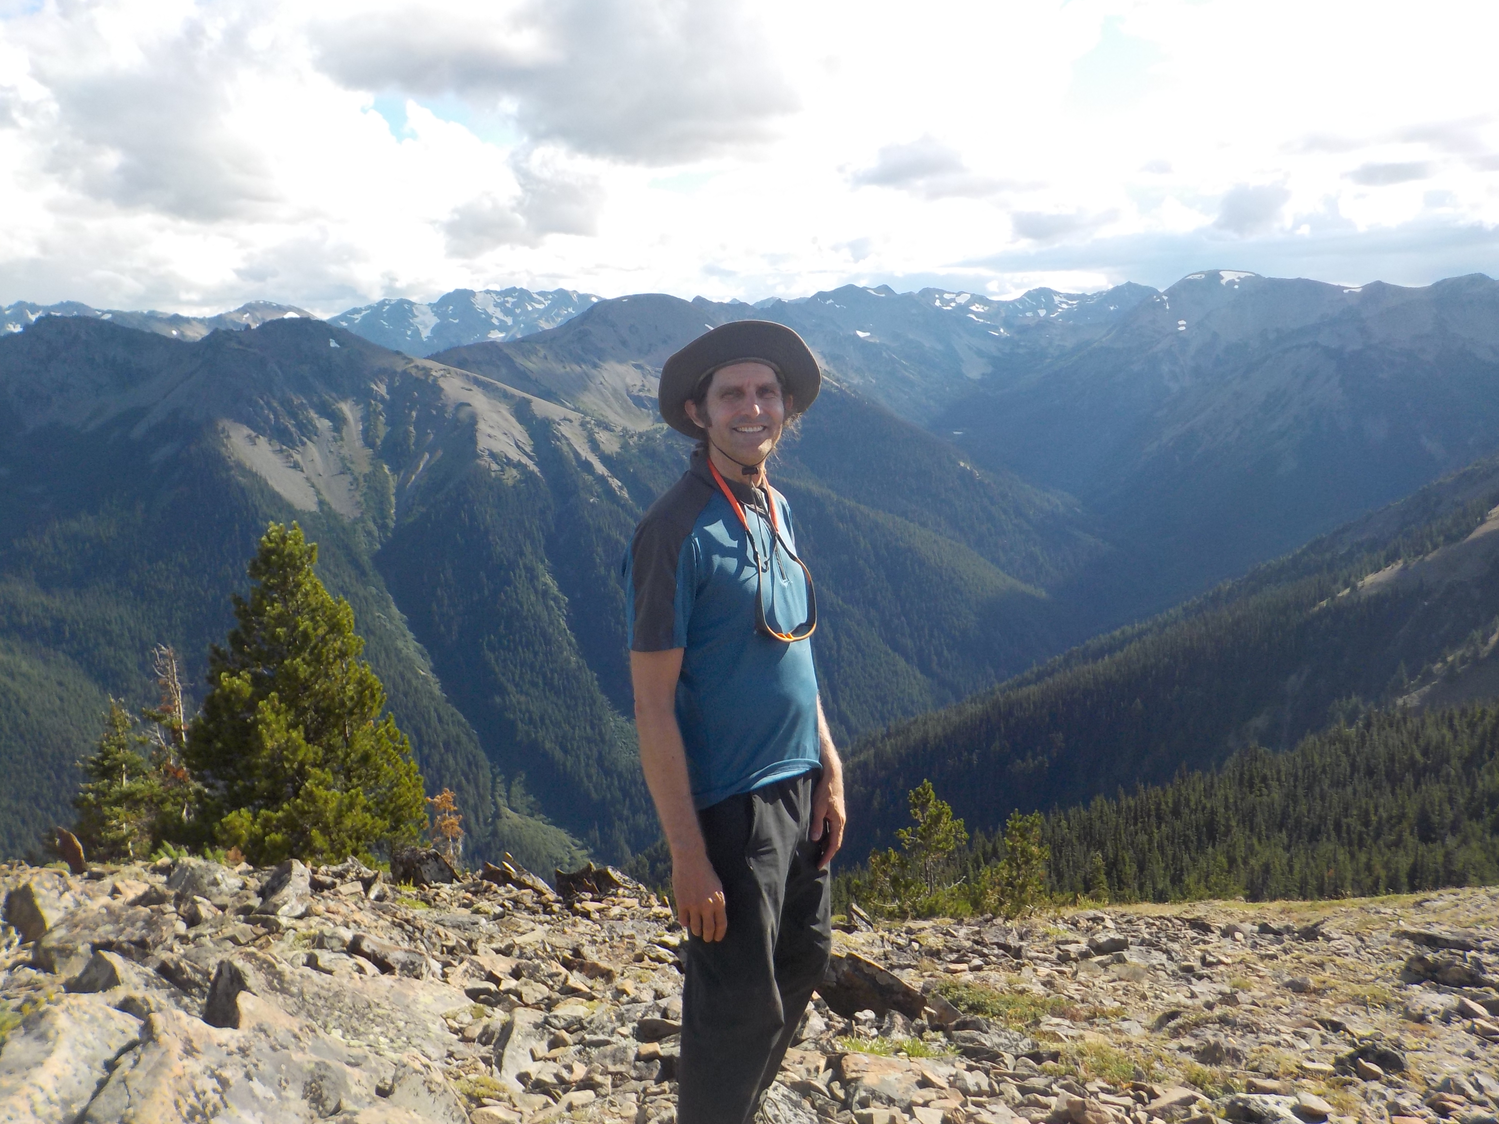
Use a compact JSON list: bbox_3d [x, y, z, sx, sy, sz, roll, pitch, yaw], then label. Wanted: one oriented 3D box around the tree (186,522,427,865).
[{"bbox_3d":[-2.900,0.890,8.500,1.550,2.330,1.500,-3,10,-19],"label":"tree"}]

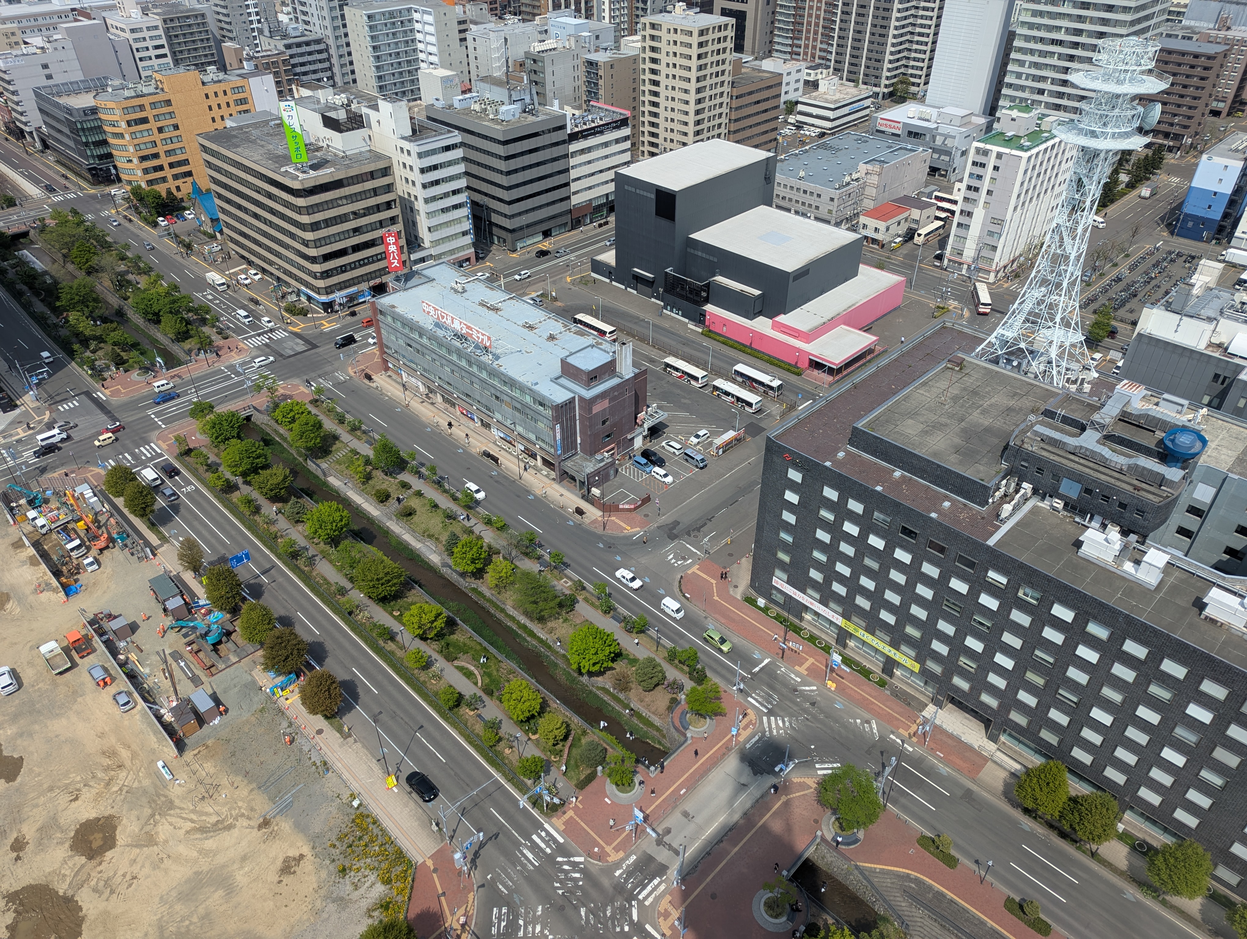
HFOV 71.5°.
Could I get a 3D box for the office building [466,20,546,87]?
[{"bbox_3d":[-41.910,-152.610,332.790,14.000,30.800,30.500,30,46,34],"label":"office building"}]

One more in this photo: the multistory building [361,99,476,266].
[{"bbox_3d":[-50.470,-71.160,215.870,21.600,40.000,13.500,30,46,34],"label":"multistory building"}]

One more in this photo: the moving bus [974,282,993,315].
[{"bbox_3d":[84.910,-40.400,205.230,2.500,3.400,11.600,7,37,9],"label":"moving bus"}]

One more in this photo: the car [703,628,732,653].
[{"bbox_3d":[12.984,23.424,119.704,1.680,1.500,4.000,-31,46,-34],"label":"car"}]

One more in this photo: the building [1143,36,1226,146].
[{"bbox_3d":[190.620,-130.330,301.070,21.800,33.000,19.500,30,46,34],"label":"building"}]

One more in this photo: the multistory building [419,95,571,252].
[{"bbox_3d":[-34.420,-84.100,242.030,21.500,32.300,34.000,-30,45,-34],"label":"multistory building"}]

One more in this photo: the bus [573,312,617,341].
[{"bbox_3d":[-6.227,-31.099,191.967,2.500,3.200,10.800,-31,46,-34],"label":"bus"}]

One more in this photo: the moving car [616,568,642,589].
[{"bbox_3d":[0.840,16.450,130.050,1.710,1.500,4.550,-30,45,-34],"label":"moving car"}]

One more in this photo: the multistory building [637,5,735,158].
[{"bbox_3d":[19.940,-119.120,273.070,21.400,48.500,18.900,30,46,34],"label":"multistory building"}]

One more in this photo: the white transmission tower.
[{"bbox_3d":[58.889,-31.594,113.556,14.200,44.500,14.200,-31,46,-34],"label":"white transmission tower"}]

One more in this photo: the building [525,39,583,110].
[{"bbox_3d":[-23.759,-134.712,308.446,18.700,31.000,10.300,-31,46,-34],"label":"building"}]

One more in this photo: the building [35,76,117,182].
[{"bbox_3d":[-174.027,-113.621,288.612,26.000,23.000,38.500,-31,46,-34],"label":"building"}]

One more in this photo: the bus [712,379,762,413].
[{"bbox_3d":[22.430,-14.400,170.880,2.480,3.000,10.600,-30,45,-34],"label":"bus"}]

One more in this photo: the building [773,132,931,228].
[{"bbox_3d":[67.260,-89.770,264.420,31.200,11.800,52.000,30,46,34],"label":"building"}]

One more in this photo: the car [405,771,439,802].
[{"bbox_3d":[-23.784,36.995,101.794,1.800,1.600,4.500,-31,46,-34],"label":"car"}]

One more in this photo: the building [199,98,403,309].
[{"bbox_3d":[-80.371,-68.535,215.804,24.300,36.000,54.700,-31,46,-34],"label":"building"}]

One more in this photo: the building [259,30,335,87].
[{"bbox_3d":[-119.996,-144.190,320.900,14.700,32.800,18.500,-31,46,-34],"label":"building"}]

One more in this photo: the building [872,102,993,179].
[{"bbox_3d":[101.430,-109.910,286.480,29.800,17.700,24.700,30,46,34],"label":"building"}]

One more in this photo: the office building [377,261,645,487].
[{"bbox_3d":[-22.870,-21.500,166.420,64.200,19.500,22.000,30,46,34],"label":"office building"}]

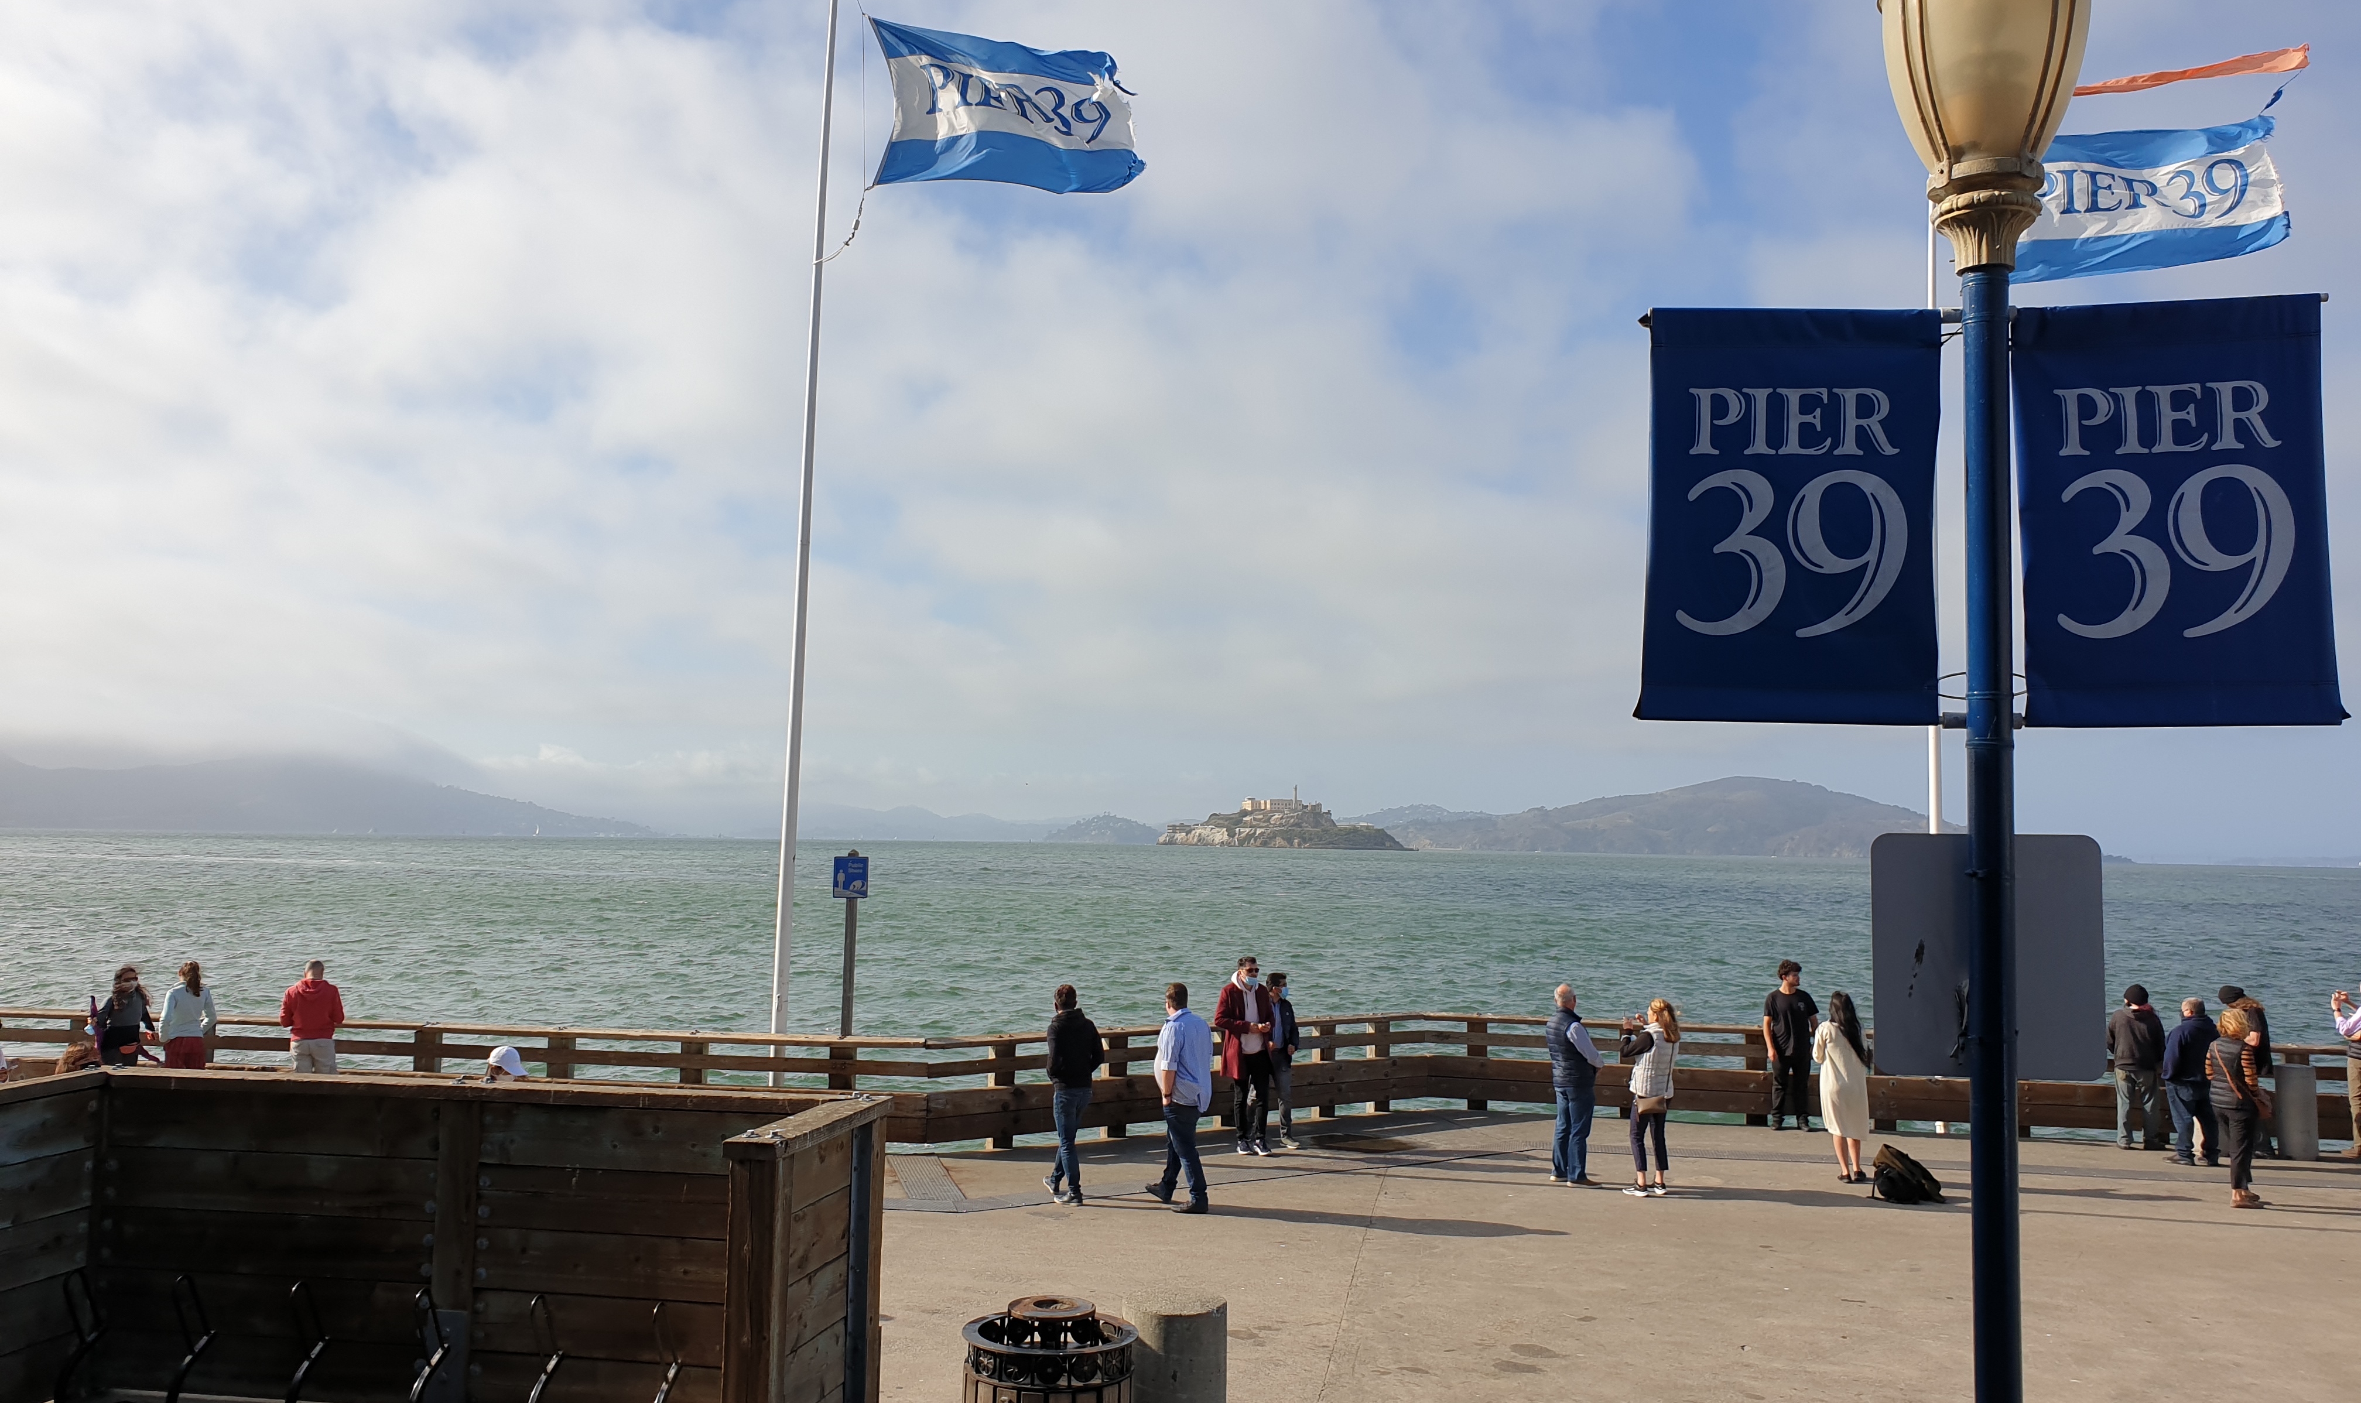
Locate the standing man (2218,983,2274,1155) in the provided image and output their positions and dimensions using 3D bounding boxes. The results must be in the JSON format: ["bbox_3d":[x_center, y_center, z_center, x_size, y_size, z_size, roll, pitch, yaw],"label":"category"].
[{"bbox_3d":[10.861,3.740,18.033,0.520,1.700,0.450,4,-5,-30],"label":"standing man"}]

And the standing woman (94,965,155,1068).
[{"bbox_3d":[-9.703,3.249,16.235,0.550,1.620,0.360,4,-6,-36],"label":"standing woman"}]

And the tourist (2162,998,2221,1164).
[{"bbox_3d":[9.992,3.715,17.530,0.550,1.640,0.450,3,-5,-22],"label":"tourist"}]

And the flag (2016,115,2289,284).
[{"bbox_3d":[10.713,-5.577,19.750,2.850,1.750,0.450,-1,-5,19],"label":"flag"}]

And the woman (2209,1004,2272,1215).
[{"bbox_3d":[9.075,3.471,15.254,0.500,1.657,0.390,-1,-5,26],"label":"woman"}]

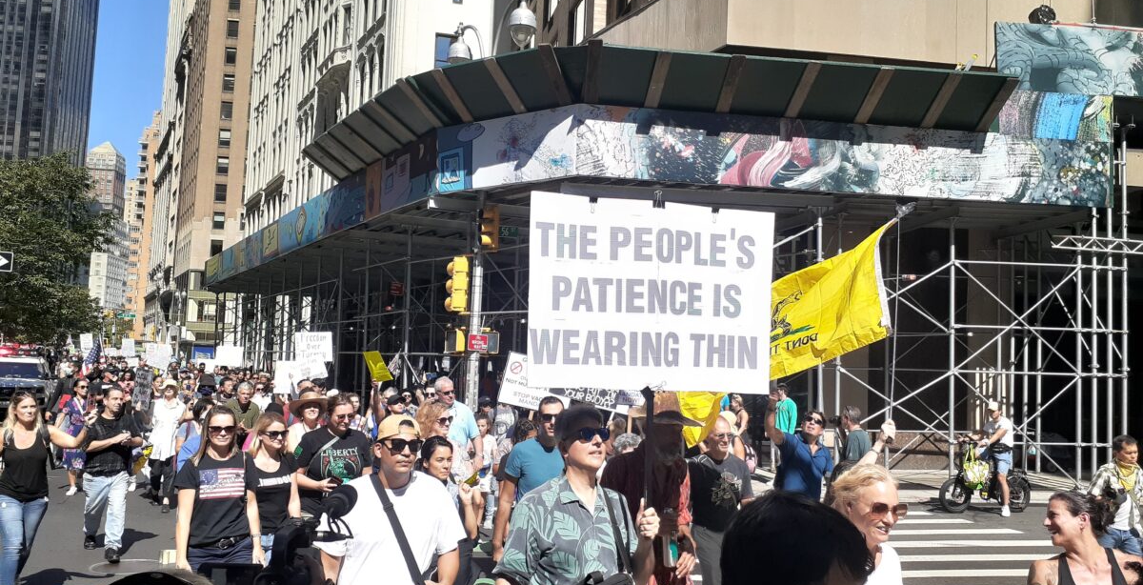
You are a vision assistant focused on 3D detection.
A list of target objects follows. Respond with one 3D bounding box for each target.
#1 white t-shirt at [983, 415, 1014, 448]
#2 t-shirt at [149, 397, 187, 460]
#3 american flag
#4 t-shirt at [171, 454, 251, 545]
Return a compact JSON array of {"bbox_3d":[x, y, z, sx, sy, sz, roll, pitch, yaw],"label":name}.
[{"bbox_3d":[6.565,2.159,13.700,0.300,0.560,0.440,5,-5,-28],"label":"white t-shirt"},{"bbox_3d":[-5.248,1.766,11.600,0.470,0.790,0.300,4,-5,-22],"label":"t-shirt"},{"bbox_3d":[-7.531,1.010,14.000,0.420,0.750,0.300,4,-5,-20],"label":"american flag"},{"bbox_3d":[-1.935,1.127,4.850,0.460,0.530,0.270,4,-5,-27],"label":"t-shirt"}]

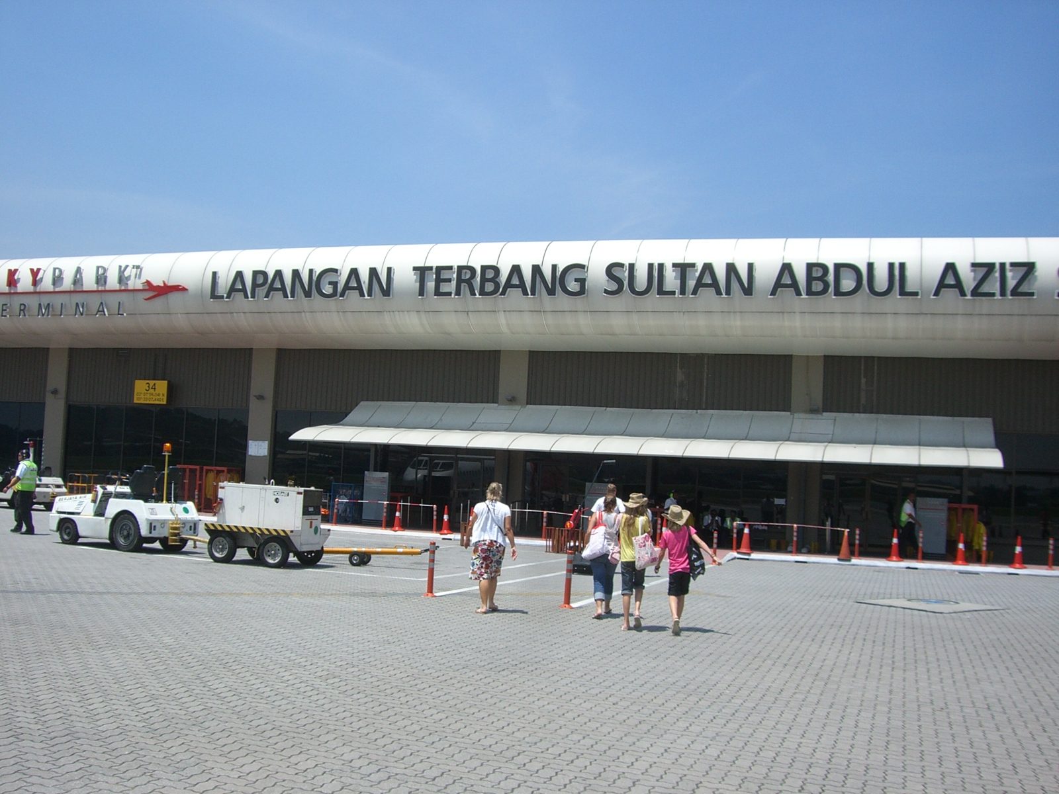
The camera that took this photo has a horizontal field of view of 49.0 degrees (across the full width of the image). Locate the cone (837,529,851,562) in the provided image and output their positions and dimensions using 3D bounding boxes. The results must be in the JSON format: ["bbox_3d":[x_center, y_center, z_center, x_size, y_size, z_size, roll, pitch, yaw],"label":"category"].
[{"bbox_3d":[6.987,3.296,25.800,0.330,0.750,0.330,1,-4,18],"label":"cone"}]

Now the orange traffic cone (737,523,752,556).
[{"bbox_3d":[4.894,3.241,26.400,0.340,0.750,0.340,1,-4,18],"label":"orange traffic cone"}]

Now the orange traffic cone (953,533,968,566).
[{"bbox_3d":[9.798,3.467,26.400,0.370,0.750,0.370,1,-4,18],"label":"orange traffic cone"}]

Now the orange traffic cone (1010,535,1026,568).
[{"bbox_3d":[10.927,3.488,26.000,0.370,0.750,0.370,1,-4,18],"label":"orange traffic cone"}]

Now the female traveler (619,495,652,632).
[{"bbox_3d":[1.266,1.970,14.099,0.420,1.619,0.400,2,-4,16],"label":"female traveler"}]

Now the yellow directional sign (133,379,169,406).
[{"bbox_3d":[-12.263,-0.140,37.800,1.260,0.770,0.150,1,-4,18],"label":"yellow directional sign"}]

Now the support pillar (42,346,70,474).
[{"bbox_3d":[-15.887,0.967,39.458,0.820,5.200,0.750,1,-4,18],"label":"support pillar"}]

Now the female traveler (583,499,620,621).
[{"bbox_3d":[0.942,2.052,15.046,0.460,1.542,0.400,2,-4,16],"label":"female traveler"}]

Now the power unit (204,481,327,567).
[{"bbox_3d":[-4.469,2.189,20.032,1.720,1.360,1.420,1,-4,18],"label":"power unit"}]

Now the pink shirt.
[{"bbox_3d":[1.745,1.789,13.700,0.440,0.550,0.280,2,-4,16],"label":"pink shirt"}]

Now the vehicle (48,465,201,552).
[{"bbox_3d":[-7.763,2.093,22.296,2.920,1.560,1.320,0,-4,34],"label":"vehicle"}]

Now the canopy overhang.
[{"bbox_3d":[2.634,0.833,29.316,17.067,1.267,3.807,1,-4,18],"label":"canopy overhang"}]

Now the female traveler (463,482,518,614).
[{"bbox_3d":[-0.492,1.904,14.700,0.630,1.620,0.420,2,-4,9],"label":"female traveler"}]

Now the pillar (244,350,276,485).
[{"bbox_3d":[-8.362,1.117,36.943,0.820,5.250,0.750,1,-4,18],"label":"pillar"}]

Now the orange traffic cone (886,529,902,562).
[{"bbox_3d":[8.443,3.436,26.900,0.370,0.750,0.370,1,-4,18],"label":"orange traffic cone"}]

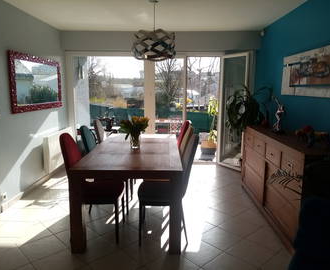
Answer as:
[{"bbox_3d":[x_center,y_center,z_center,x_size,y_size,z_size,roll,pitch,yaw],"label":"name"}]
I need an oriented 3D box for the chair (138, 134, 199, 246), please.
[{"bbox_3d":[0.036,0.507,2.620,0.569,1.010,0.465,0,9,1],"label":"chair"}]

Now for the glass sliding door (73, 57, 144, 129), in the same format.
[{"bbox_3d":[-1.073,-0.474,5.277,1.424,2.040,0.071,0,9,1],"label":"glass sliding door"}]

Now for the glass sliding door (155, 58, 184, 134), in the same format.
[{"bbox_3d":[0.079,-0.455,5.262,0.626,2.020,0.071,0,9,1],"label":"glass sliding door"}]

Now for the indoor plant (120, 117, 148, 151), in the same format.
[{"bbox_3d":[-0.345,-0.021,3.072,0.343,0.369,0.303,0,9,1],"label":"indoor plant"}]

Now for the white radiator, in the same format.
[{"bbox_3d":[-1.824,0.237,4.698,0.081,0.591,1.000,0,9,1],"label":"white radiator"}]

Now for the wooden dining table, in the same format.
[{"bbox_3d":[-0.319,0.518,3.295,0.970,0.768,1.954,0,9,1],"label":"wooden dining table"}]

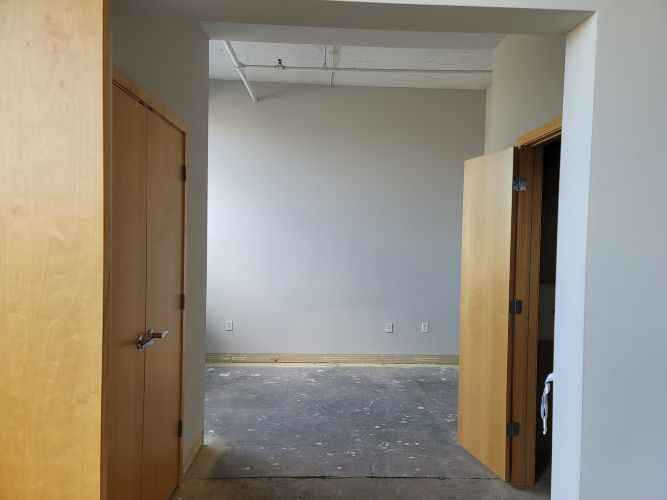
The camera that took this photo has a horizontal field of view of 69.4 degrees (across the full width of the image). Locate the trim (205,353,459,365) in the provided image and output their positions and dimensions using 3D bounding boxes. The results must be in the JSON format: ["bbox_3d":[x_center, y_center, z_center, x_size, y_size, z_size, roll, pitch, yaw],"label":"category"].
[{"bbox_3d":[0.090,1.296,5.696,3.155,0.115,0.018,1,1,-3],"label":"trim"}]

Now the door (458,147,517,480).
[{"bbox_3d":[1.015,0.390,3.208,0.037,2.040,0.567,1,1,-15],"label":"door"}]

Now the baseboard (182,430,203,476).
[{"bbox_3d":[-0.921,1.323,3.157,0.016,0.115,0.416,1,1,1],"label":"baseboard"}]

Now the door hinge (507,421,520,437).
[{"bbox_3d":[1.106,1.105,2.961,0.083,0.090,0.018,1,1,-9],"label":"door hinge"}]

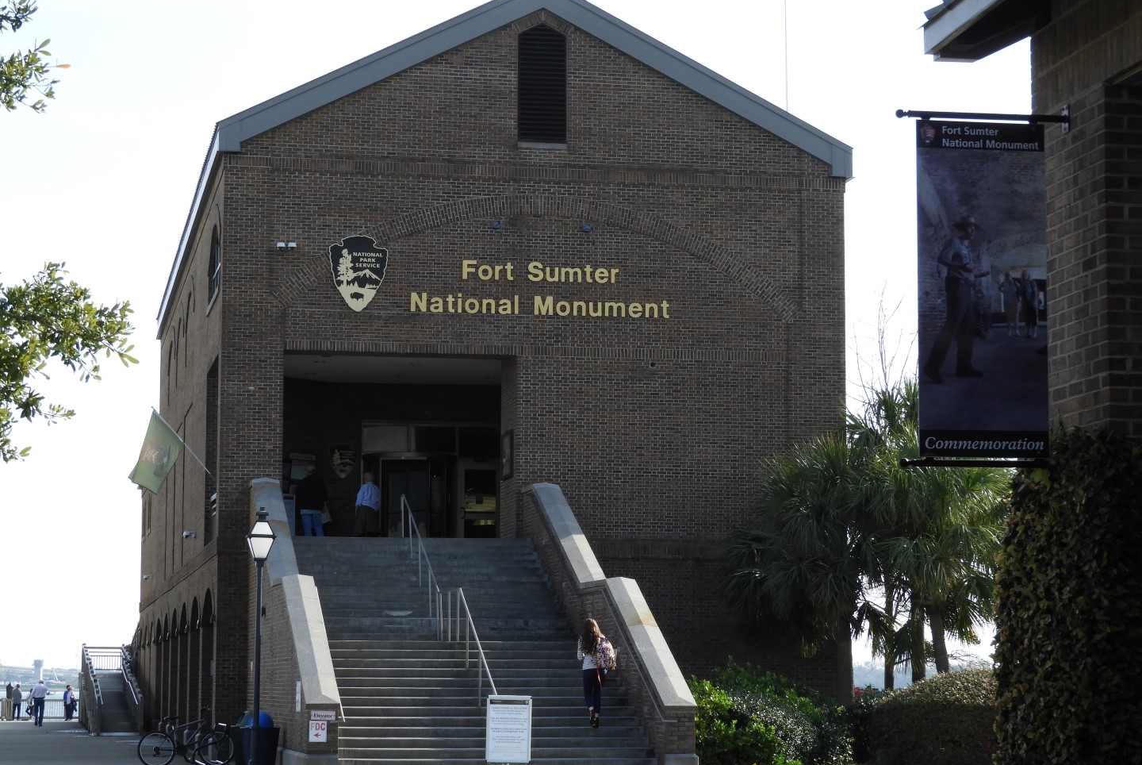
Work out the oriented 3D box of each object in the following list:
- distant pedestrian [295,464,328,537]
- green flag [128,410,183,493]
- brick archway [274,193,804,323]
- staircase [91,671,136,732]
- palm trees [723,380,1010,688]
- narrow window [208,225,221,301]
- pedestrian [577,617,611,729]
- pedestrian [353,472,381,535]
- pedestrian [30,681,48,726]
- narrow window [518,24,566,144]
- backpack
[{"bbox_3d":[-5.333,2.562,57.600,0.560,1.710,0.420,2,-7,-20],"label":"distant pedestrian"},{"bbox_3d":[-8.281,1.380,55.976,1.075,1.638,0.300,1,-6,-10],"label":"green flag"},{"bbox_3d":[-0.623,-2.502,55.224,10.460,2.450,0.250,1,-6,-11],"label":"brick archway"},{"bbox_3d":[-14.295,9.920,87.500,1.400,1.960,6.000,2,-6,-13],"label":"staircase"},{"bbox_3d":[5.701,3.734,54.287,5.500,7.200,4.800,1,-6,-10],"label":"palm trees"},{"bbox_3d":[-7.282,-2.450,57.906,0.200,1.539,4.200,1,-6,-10],"label":"narrow window"},{"bbox_3d":[0.363,4.535,43.891,0.500,1.712,0.500,1,-6,-10],"label":"pedestrian"},{"bbox_3d":[-4.294,2.749,59.200,0.550,1.690,0.380,0,-6,5],"label":"pedestrian"},{"bbox_3d":[-19.547,11.721,103.000,0.620,1.720,0.420,0,-6,2],"label":"pedestrian"},{"bbox_3d":[-0.600,-6.021,56.660,0.994,2.445,0.200,1,-6,-10],"label":"narrow window"},{"bbox_3d":[0.539,4.184,43.400,0.330,0.490,0.220,3,-7,-22],"label":"backpack"}]

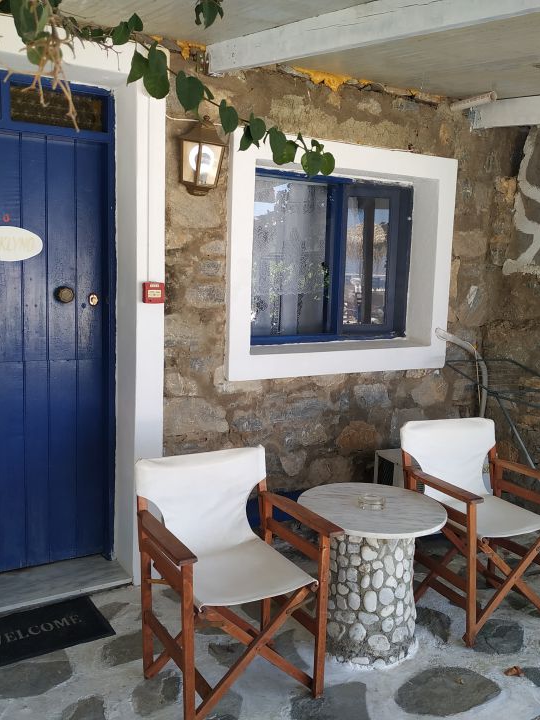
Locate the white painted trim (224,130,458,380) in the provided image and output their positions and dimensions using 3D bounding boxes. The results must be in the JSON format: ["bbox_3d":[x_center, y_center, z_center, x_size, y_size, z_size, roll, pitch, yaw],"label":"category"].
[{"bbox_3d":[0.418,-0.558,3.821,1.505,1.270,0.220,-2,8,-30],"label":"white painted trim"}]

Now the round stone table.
[{"bbox_3d":[0.424,0.924,2.905,0.648,0.585,0.648,2,7,0],"label":"round stone table"}]

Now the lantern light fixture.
[{"bbox_3d":[-0.326,-0.973,3.190,0.215,0.355,0.150,-2,8,-30],"label":"lantern light fixture"}]

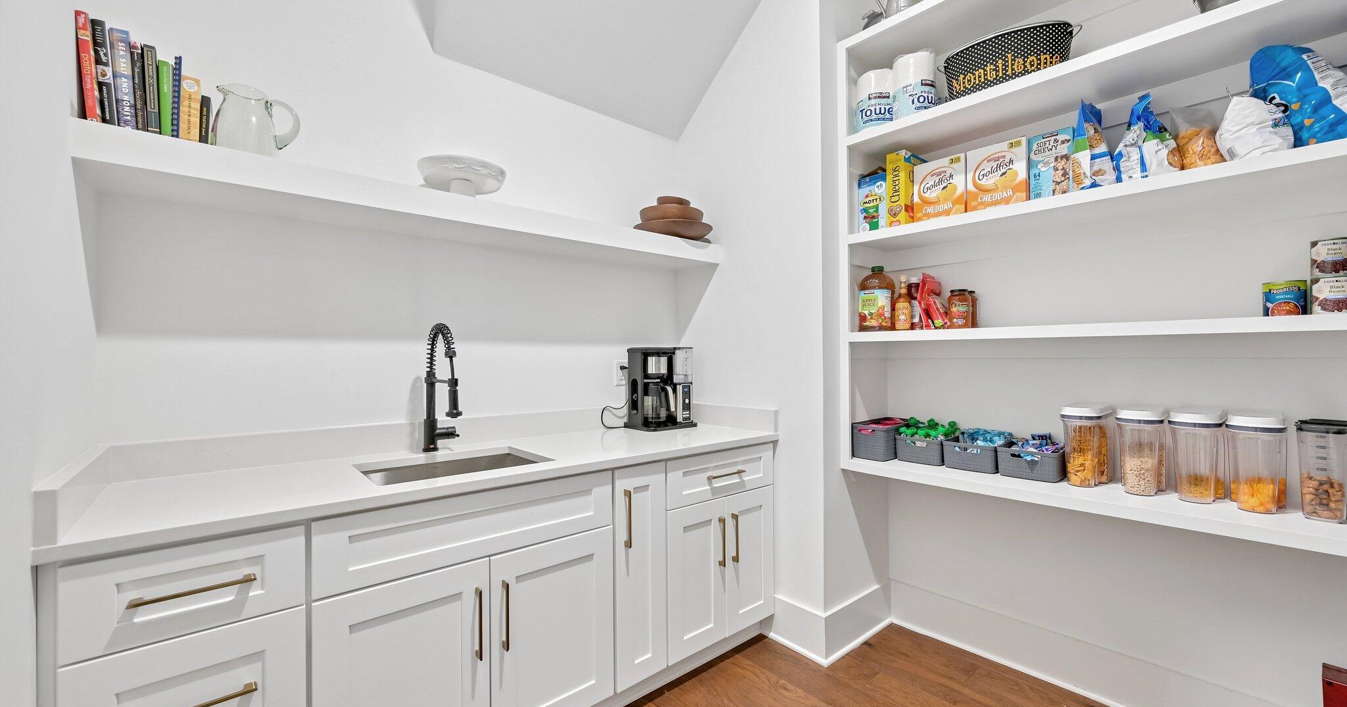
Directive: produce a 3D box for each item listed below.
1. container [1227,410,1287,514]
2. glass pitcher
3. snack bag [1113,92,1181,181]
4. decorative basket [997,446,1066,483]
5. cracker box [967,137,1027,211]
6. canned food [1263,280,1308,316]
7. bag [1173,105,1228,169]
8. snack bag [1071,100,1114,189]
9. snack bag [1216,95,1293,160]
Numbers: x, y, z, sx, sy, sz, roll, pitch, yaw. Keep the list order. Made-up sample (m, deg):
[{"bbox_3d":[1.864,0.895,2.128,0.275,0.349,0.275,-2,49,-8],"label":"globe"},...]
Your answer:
[{"bbox_3d":[1.698,0.312,1.524,0.235,0.260,0.119,0,-1,-41],"label":"container"},{"bbox_3d":[-1.200,-0.644,1.520,0.189,0.225,0.140,0,0,-41],"label":"glass pitcher"},{"bbox_3d":[1.457,-0.645,1.619,0.180,0.286,0.085,0,-1,-15],"label":"snack bag"},{"bbox_3d":[1.331,0.394,1.929,0.245,0.106,0.185,0,-1,-41],"label":"decorative basket"},{"bbox_3d":[1.189,-0.613,1.886,0.160,0.238,0.183,0,-1,-41],"label":"cracker box"},{"bbox_3d":[1.727,-0.147,1.481,0.082,0.111,0.082,0,0,-41],"label":"canned food"},{"bbox_3d":[1.494,-0.593,1.483,0.090,0.190,0.125,0,-1,-41],"label":"bag"},{"bbox_3d":[1.321,-0.639,1.651,0.080,0.286,0.130,0,0,8],"label":"snack bag"},{"bbox_3d":[1.560,-0.593,1.407,0.140,0.188,0.110,0,0,9],"label":"snack bag"}]

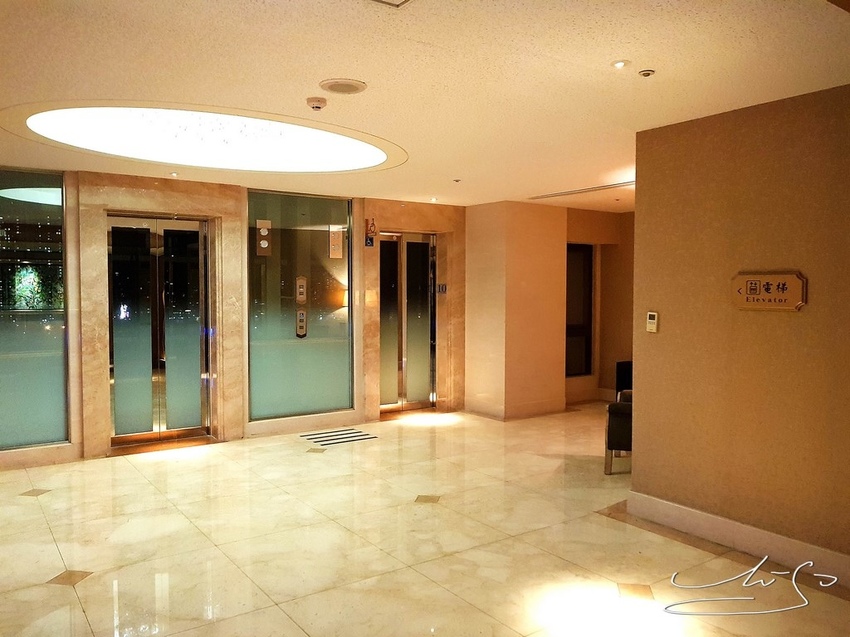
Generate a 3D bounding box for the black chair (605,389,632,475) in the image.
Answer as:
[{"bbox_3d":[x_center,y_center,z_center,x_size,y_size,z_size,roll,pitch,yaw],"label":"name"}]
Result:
[{"bbox_3d":[1.833,0.836,5.207,0.680,0.760,0.630,1,2,17],"label":"black chair"}]

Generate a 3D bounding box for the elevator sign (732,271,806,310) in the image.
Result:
[{"bbox_3d":[1.808,-0.142,3.359,0.030,0.200,0.380,-2,3,-36],"label":"elevator sign"}]

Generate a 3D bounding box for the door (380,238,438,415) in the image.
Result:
[{"bbox_3d":[-0.250,0.049,7.636,0.910,2.110,0.080,-2,3,-36],"label":"door"}]

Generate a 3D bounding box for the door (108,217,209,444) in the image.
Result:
[{"bbox_3d":[-2.511,0.112,6.065,0.950,2.120,0.140,-2,3,-36],"label":"door"}]

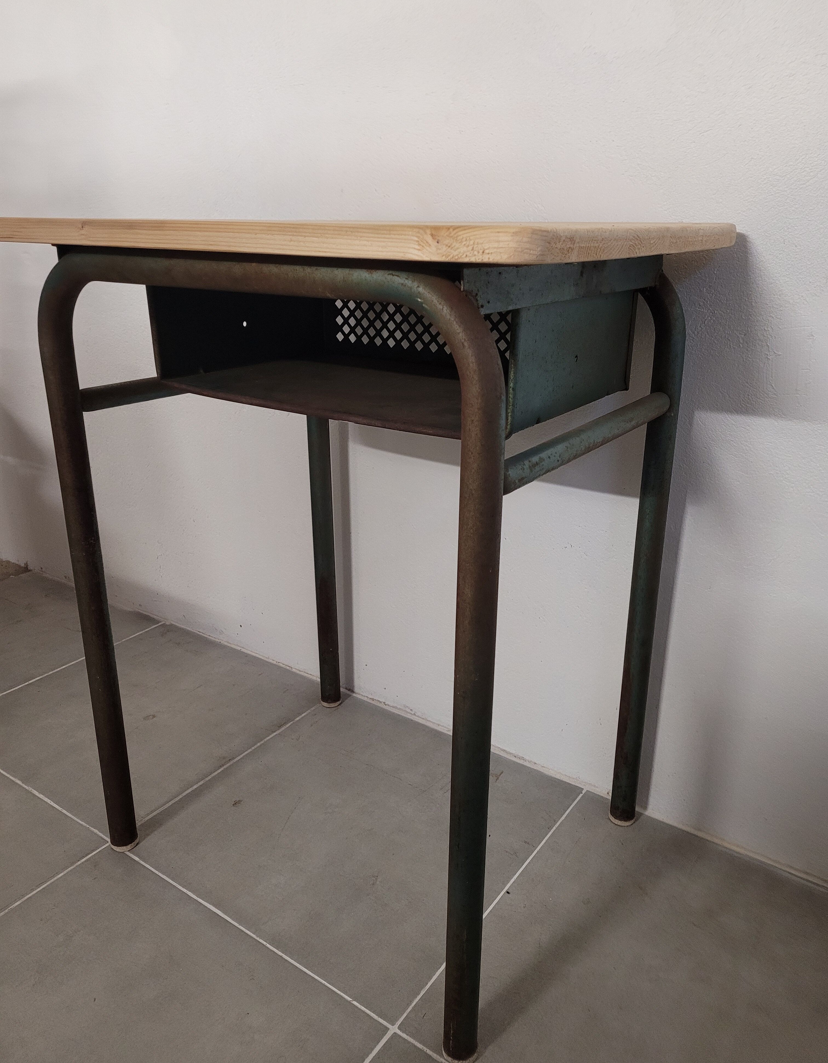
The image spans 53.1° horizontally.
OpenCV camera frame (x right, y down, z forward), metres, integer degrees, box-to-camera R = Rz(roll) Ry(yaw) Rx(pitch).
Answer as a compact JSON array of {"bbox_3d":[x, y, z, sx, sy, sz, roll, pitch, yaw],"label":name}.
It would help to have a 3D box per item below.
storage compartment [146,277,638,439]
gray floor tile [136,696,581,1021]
[{"bbox_3d":[-0.034,-0.215,0.876,0.442,0.130,0.287,14,24,32],"label":"storage compartment"},{"bbox_3d":[-0.074,0.387,1.119,0.450,0.010,0.450,14,24,33],"label":"gray floor tile"}]

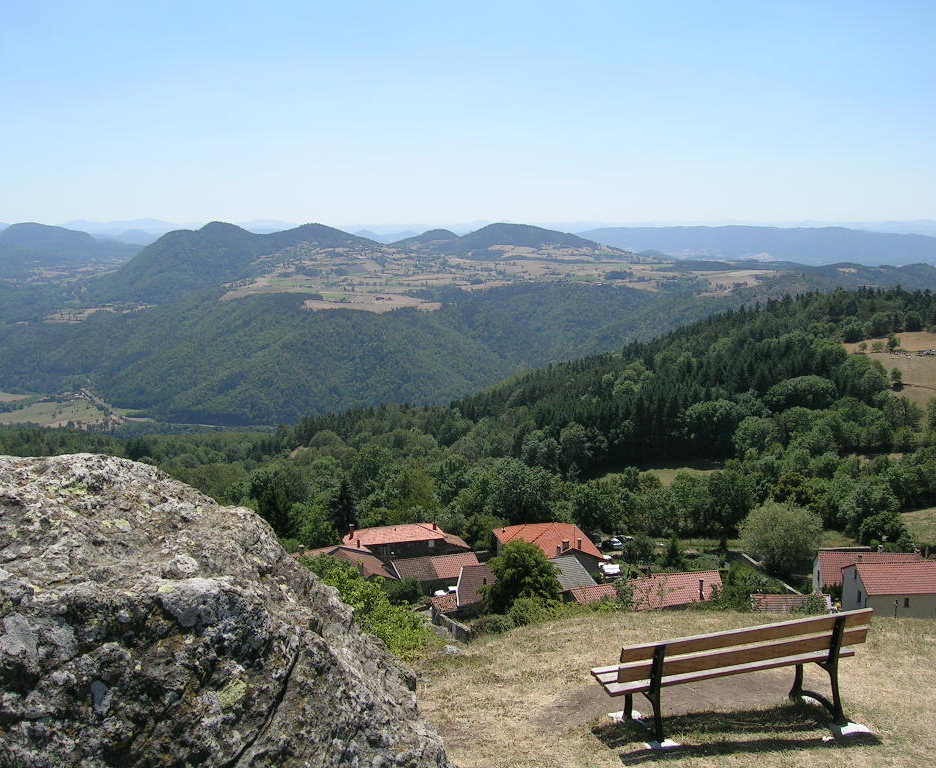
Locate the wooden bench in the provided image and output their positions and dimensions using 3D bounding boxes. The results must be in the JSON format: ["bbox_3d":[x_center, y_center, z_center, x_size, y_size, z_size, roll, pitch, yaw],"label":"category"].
[{"bbox_3d":[1.885,2.034,7.338,1.970,0.800,0.577,-3,8,-18],"label":"wooden bench"}]

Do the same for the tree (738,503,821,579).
[{"bbox_3d":[36.611,18.159,121.301,9.644,9.300,9.644,3,9,17],"label":"tree"}]

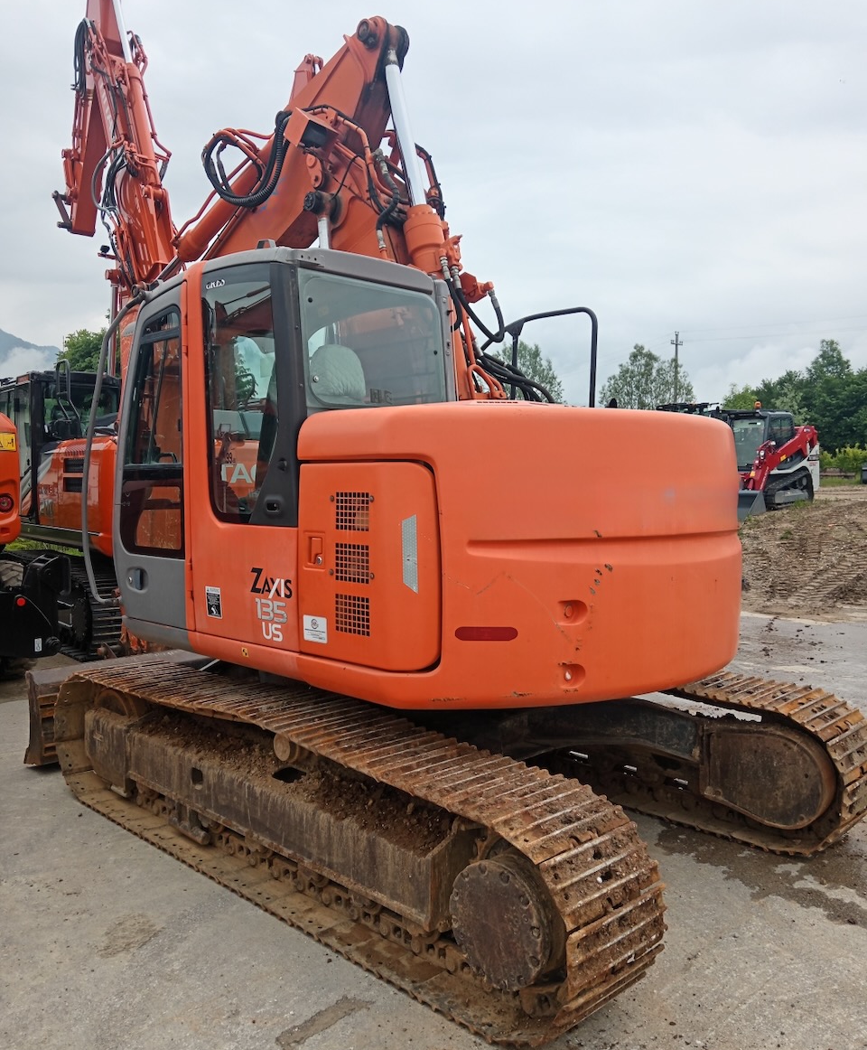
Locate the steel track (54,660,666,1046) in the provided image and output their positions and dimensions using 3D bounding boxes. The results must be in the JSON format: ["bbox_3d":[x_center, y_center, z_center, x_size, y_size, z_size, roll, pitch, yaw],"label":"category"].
[{"bbox_3d":[-0.678,1.149,3.960,0.530,0.720,3.560,-2,4,-45],"label":"steel track"}]

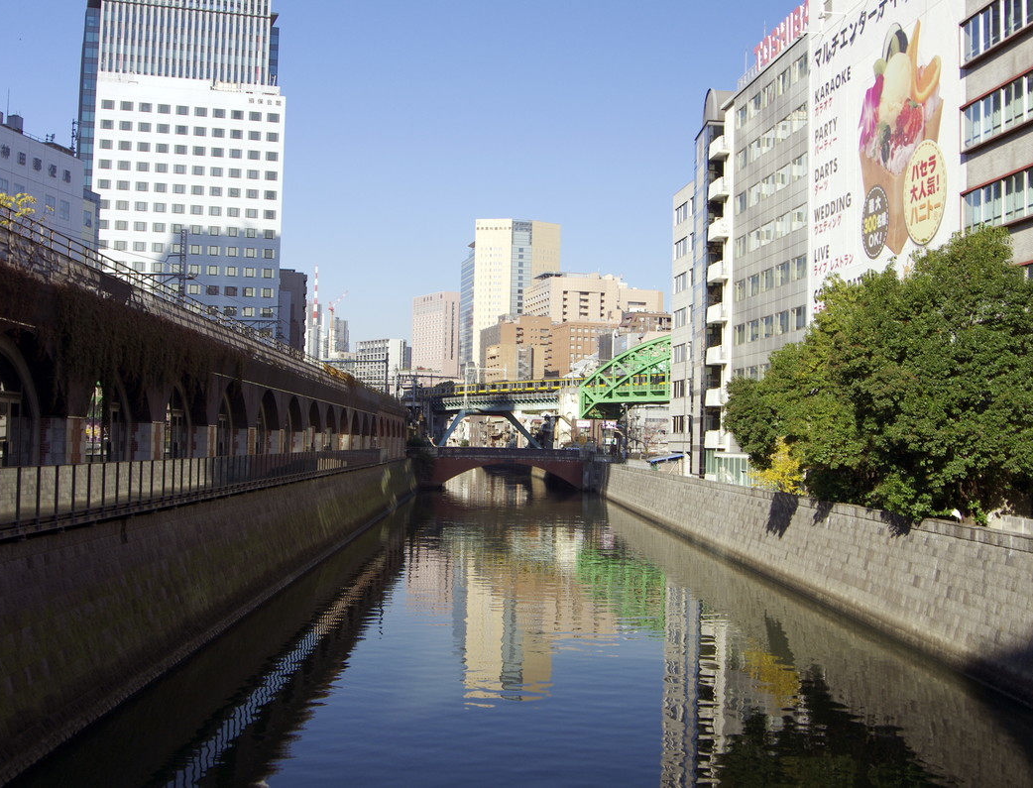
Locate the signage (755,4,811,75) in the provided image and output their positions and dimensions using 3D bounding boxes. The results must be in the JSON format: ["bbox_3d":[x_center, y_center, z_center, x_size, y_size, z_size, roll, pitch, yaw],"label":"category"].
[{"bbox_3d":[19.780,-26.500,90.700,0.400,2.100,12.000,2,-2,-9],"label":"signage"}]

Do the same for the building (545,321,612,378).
[{"bbox_3d":[28.830,-15.530,593.200,24.000,40.000,35.000,2,-2,-15],"label":"building"}]

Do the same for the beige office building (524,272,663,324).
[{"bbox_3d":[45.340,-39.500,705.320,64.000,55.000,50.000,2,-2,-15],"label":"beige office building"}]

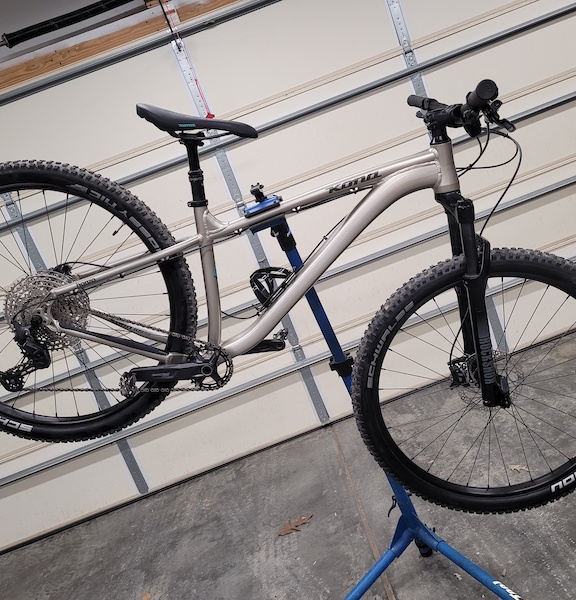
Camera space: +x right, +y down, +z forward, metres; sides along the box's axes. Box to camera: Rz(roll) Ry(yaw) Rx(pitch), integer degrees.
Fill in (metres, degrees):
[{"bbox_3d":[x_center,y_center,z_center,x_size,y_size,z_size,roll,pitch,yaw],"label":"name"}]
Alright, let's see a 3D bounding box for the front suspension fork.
[{"bbox_3d":[0.457,-0.001,1.501,0.112,0.545,0.180,-11,15,6],"label":"front suspension fork"}]

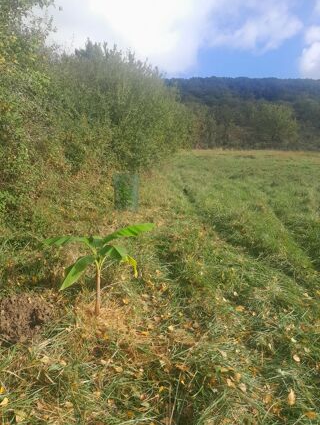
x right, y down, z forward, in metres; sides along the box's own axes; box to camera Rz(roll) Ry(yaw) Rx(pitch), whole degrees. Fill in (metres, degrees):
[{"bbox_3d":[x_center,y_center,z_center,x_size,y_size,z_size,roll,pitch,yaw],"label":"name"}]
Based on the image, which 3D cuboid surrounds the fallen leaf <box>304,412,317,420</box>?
[{"bbox_3d":[0.799,1.075,1.702,0.053,0.012,0.054,4,12,17],"label":"fallen leaf"}]

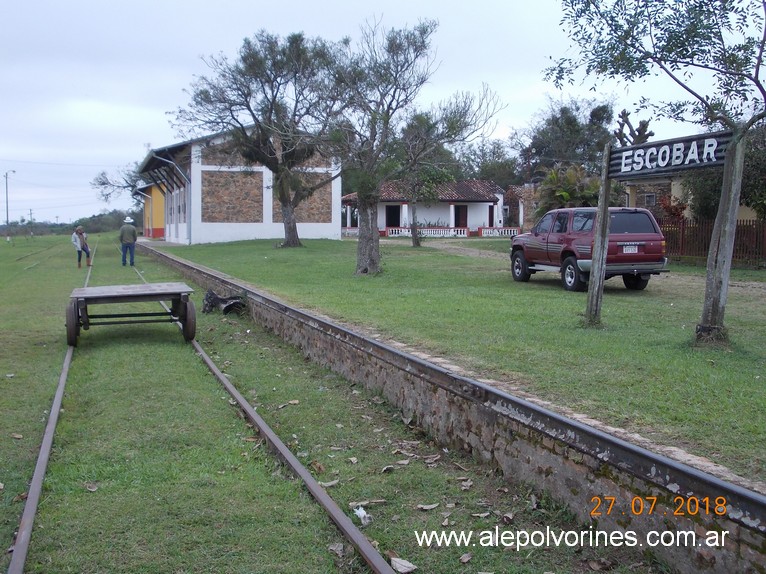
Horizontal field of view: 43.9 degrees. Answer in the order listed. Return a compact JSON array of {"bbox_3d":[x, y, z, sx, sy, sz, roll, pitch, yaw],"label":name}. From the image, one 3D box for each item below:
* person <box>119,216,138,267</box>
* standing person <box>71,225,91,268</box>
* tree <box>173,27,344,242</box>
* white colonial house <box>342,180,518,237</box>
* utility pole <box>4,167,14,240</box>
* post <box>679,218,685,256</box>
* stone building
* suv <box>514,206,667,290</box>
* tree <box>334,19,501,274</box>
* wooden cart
[{"bbox_3d":[-9.611,-1.713,35.963,0.620,1.877,0.360,-1,4,-16],"label":"person"},{"bbox_3d":[-11.168,-1.473,35.176,0.580,1.578,0.480,-3,4,-37],"label":"standing person"},{"bbox_3d":[-6.063,-7.248,47.143,8.415,10.674,8.000,0,4,0],"label":"tree"},{"bbox_3d":[2.801,-6.631,80.200,13.925,4.662,9.000,0,4,-8],"label":"white colonial house"},{"bbox_3d":[-39.071,-8.478,99.667,1.050,7.623,0.300,0,4,0],"label":"utility pole"},{"bbox_3d":[10.527,-1.766,33.455,0.150,1.387,0.140,1,4,12],"label":"post"},{"bbox_3d":[-10.937,-7.160,70.399,13.100,7.711,23.000,-1,4,-16],"label":"stone building"},{"bbox_3d":[4.420,-0.870,21.380,1.740,1.750,4.500,-1,5,-16],"label":"suv"},{"bbox_3d":[0.893,-3.623,24.624,4.246,6.554,4.000,0,4,0],"label":"tree"},{"bbox_3d":[-3.311,0.365,12.449,1.620,0.670,1.750,-1,4,-16],"label":"wooden cart"}]

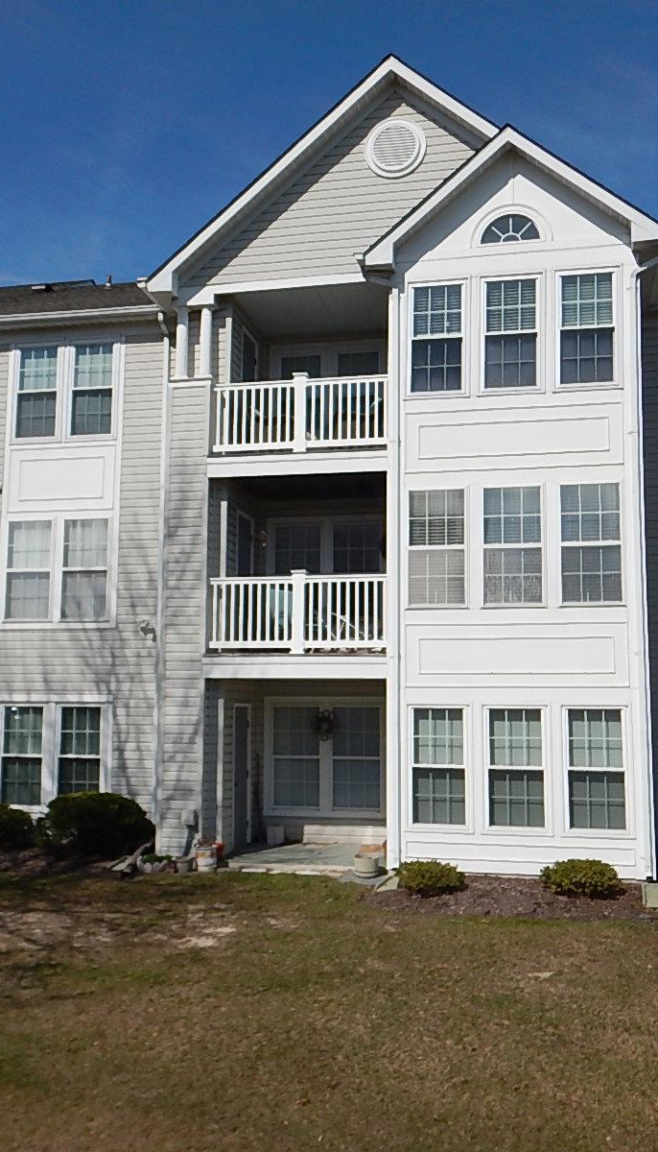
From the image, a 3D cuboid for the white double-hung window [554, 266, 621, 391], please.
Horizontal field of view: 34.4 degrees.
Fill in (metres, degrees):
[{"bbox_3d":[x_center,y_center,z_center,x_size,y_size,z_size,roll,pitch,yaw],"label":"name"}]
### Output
[{"bbox_3d":[3.391,-3.232,13.912,0.867,1.666,0.100,-1,-7,12],"label":"white double-hung window"}]

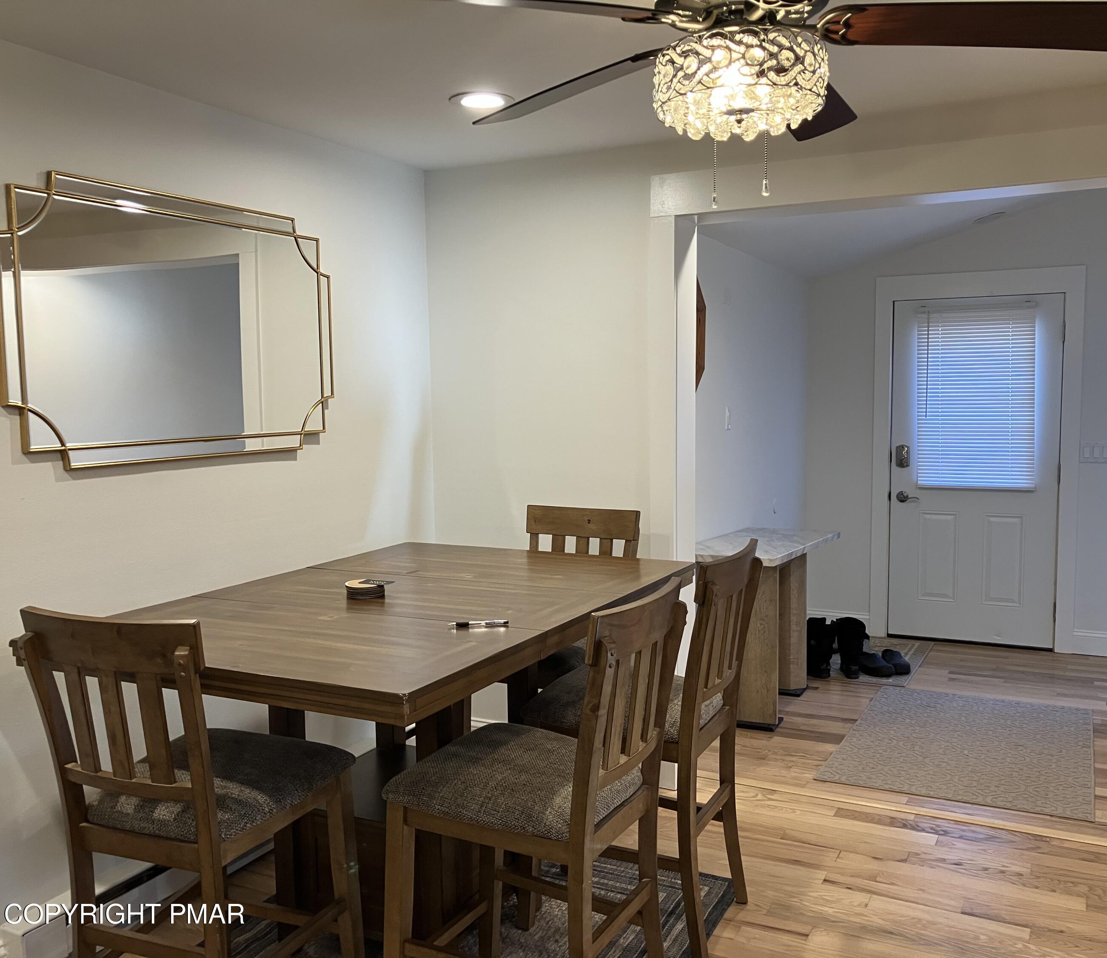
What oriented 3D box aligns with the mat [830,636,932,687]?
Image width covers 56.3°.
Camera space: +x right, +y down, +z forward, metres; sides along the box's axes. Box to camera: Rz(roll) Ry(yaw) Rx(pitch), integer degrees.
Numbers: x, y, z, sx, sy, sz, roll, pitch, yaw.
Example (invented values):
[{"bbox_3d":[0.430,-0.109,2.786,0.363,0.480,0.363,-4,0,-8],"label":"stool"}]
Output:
[{"bbox_3d":[1.747,1.003,5.831,0.620,0.010,0.990,2,6,28],"label":"mat"}]

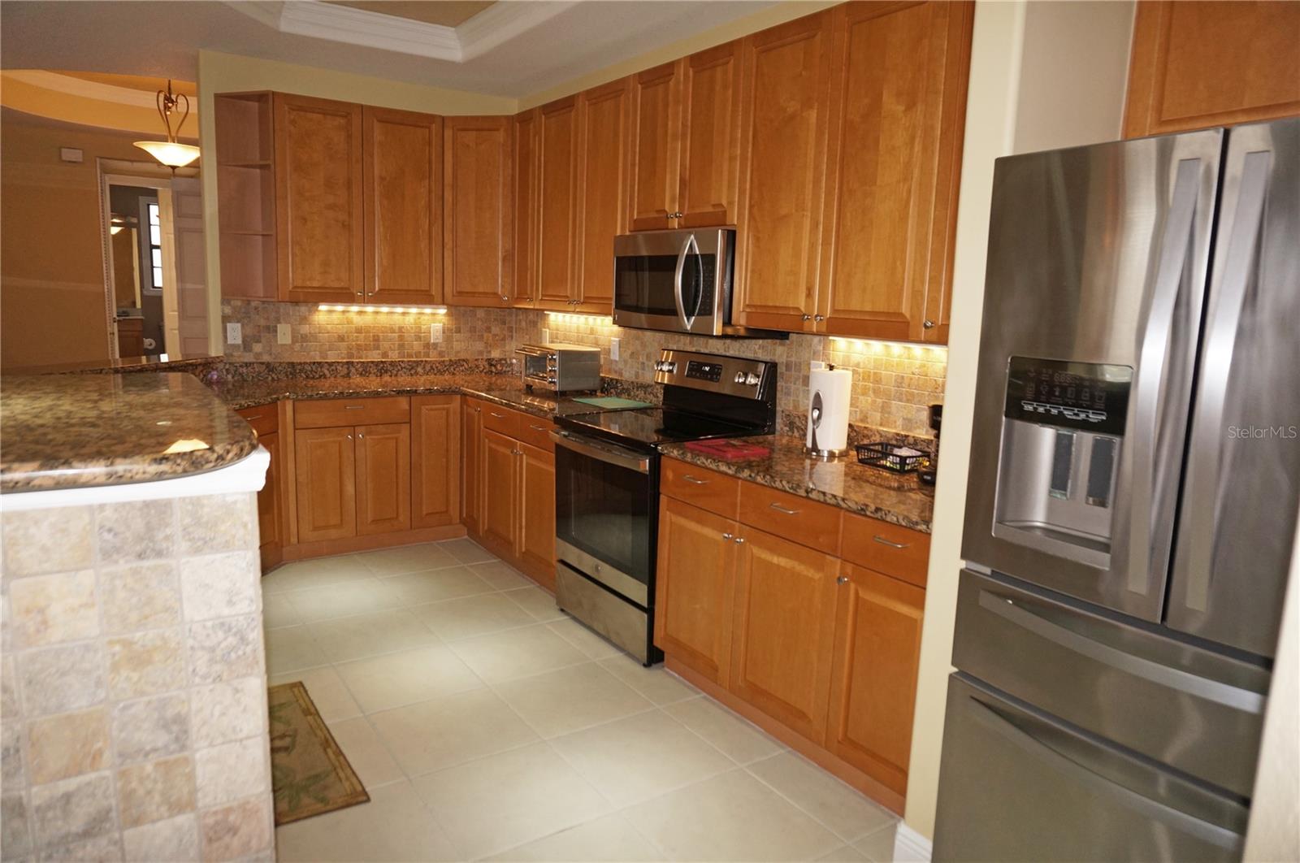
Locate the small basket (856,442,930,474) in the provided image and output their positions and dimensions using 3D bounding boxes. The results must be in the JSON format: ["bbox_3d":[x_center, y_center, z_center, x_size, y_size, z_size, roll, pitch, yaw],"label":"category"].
[{"bbox_3d":[0.830,0.089,2.942,0.160,0.057,0.214,-4,11,-33],"label":"small basket"}]

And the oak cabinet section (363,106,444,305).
[{"bbox_3d":[-1.479,-1.283,5.036,0.456,1.065,0.325,-4,11,-34],"label":"oak cabinet section"}]

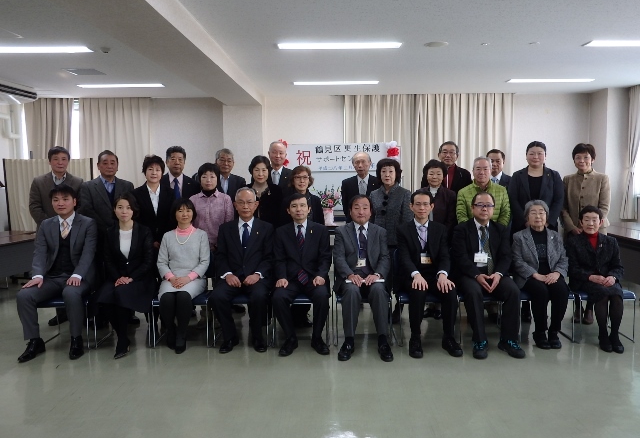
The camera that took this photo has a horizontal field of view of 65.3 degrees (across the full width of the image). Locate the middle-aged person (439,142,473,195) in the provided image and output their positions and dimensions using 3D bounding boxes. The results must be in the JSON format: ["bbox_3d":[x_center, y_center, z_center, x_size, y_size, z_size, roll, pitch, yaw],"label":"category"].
[{"bbox_3d":[1.298,0.058,5.117,0.520,1.720,0.330,0,6,8],"label":"middle-aged person"}]

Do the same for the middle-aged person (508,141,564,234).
[{"bbox_3d":[1.999,0.125,4.634,0.500,1.670,0.340,1,6,12],"label":"middle-aged person"}]

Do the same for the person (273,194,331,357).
[{"bbox_3d":[-0.153,0.416,4.134,0.500,1.230,0.760,-1,6,0],"label":"person"}]

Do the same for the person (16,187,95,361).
[{"bbox_3d":[-2.162,0.394,4.183,0.540,1.356,0.840,0,6,3],"label":"person"}]

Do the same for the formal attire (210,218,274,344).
[{"bbox_3d":[-0.653,0.488,4.207,0.520,0.980,0.620,-1,6,-2],"label":"formal attire"}]

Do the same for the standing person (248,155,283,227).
[{"bbox_3d":[-0.530,0.192,4.871,0.417,1.610,0.310,-1,6,0],"label":"standing person"}]

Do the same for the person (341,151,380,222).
[{"bbox_3d":[0.444,0.115,5.282,0.480,1.645,0.320,0,6,4],"label":"person"}]

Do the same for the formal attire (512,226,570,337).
[{"bbox_3d":[1.869,0.502,4.308,0.448,0.860,0.580,0,6,7],"label":"formal attire"}]

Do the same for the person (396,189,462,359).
[{"bbox_3d":[0.888,0.402,4.169,0.500,1.290,0.800,0,6,5],"label":"person"}]

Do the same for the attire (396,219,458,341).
[{"bbox_3d":[0.898,0.484,4.225,0.471,0.954,0.640,-1,6,1],"label":"attire"}]

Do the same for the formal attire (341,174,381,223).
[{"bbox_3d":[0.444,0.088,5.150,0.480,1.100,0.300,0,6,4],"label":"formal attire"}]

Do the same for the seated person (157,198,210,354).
[{"bbox_3d":[-1.147,0.442,4.269,0.447,1.251,0.640,-1,6,-2],"label":"seated person"}]

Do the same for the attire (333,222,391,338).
[{"bbox_3d":[0.360,0.500,4.231,0.490,0.932,0.650,-1,6,0],"label":"attire"}]

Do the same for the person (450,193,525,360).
[{"bbox_3d":[1.388,0.409,4.152,0.540,1.270,0.800,0,6,6],"label":"person"}]

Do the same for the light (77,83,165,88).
[{"bbox_3d":[-2.971,-2.002,7.471,1.260,0.080,0.240,0,6,1],"label":"light"}]

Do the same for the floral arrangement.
[{"bbox_3d":[0.095,-0.281,6.474,0.400,0.330,0.330,0,6,1],"label":"floral arrangement"}]

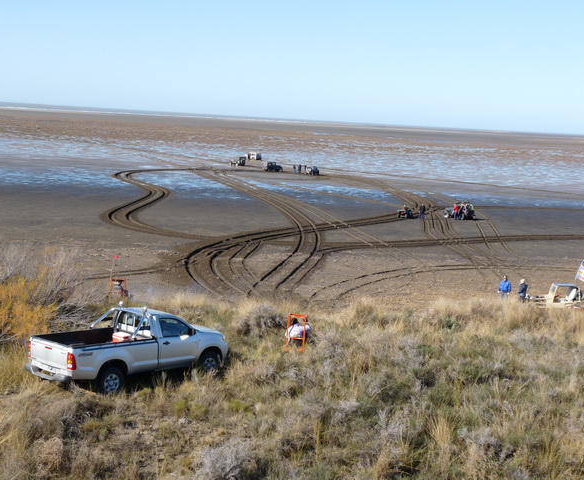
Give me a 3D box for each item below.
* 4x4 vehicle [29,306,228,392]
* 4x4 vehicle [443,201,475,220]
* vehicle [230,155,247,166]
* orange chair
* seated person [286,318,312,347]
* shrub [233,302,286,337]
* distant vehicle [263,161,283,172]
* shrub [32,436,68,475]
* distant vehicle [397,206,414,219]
[{"bbox_3d":[-3.814,2.580,22.691,1.800,1.860,5.200,8,7,40],"label":"4x4 vehicle"},{"bbox_3d":[20.343,-3.611,113.049,1.800,2.000,3.500,-1,9,-31],"label":"4x4 vehicle"},{"bbox_3d":[-11.831,-17.239,204.589,1.700,1.800,3.700,7,9,29],"label":"vehicle"},{"bbox_3d":[0.153,2.862,28.300,0.580,1.100,0.620,5,8,17],"label":"orange chair"},{"bbox_3d":[0.232,2.862,28.600,0.600,0.900,0.800,5,8,17],"label":"seated person"},{"bbox_3d":[-1.107,2.726,31.500,1.750,0.950,1.400,3,7,0],"label":"shrub"},{"bbox_3d":[-3.919,-14.969,190.522,3.700,1.800,1.700,0,8,-21],"label":"distant vehicle"},{"bbox_3d":[-4.102,3.677,15.700,0.560,0.500,0.520,3,7,0],"label":"shrub"},{"bbox_3d":[13.571,-3.362,110.670,1.400,1.400,2.400,7,8,27],"label":"distant vehicle"}]

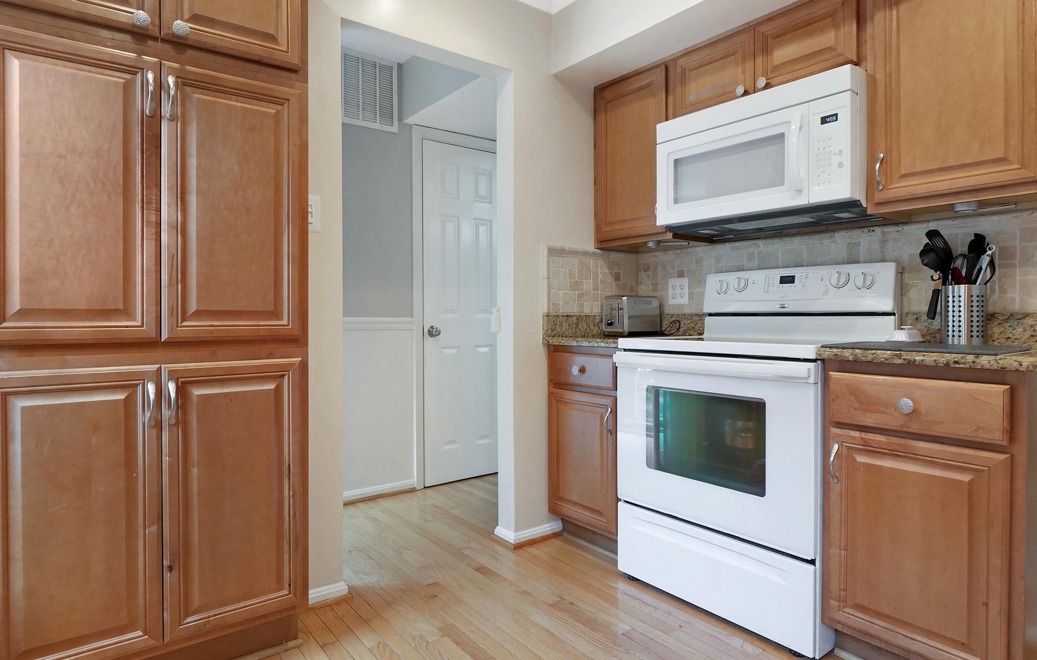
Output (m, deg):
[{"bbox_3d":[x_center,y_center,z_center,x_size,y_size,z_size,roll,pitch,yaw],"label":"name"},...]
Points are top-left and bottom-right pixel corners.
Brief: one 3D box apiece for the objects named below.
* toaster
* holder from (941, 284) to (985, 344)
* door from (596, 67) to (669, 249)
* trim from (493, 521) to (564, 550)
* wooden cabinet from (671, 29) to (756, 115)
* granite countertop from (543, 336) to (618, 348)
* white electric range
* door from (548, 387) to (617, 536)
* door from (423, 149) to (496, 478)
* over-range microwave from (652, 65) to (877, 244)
[{"bbox_3d":[0.559,-0.064,2.673,0.255,0.190,0.153,-1,1,-40],"label":"toaster"},{"bbox_3d":[1.360,-0.046,1.650,0.107,0.184,0.107,-1,1,-40],"label":"holder"},{"bbox_3d":[0.521,-0.797,2.493,0.025,0.735,0.388,-1,1,-41],"label":"door"},{"bbox_3d":[0.038,0.920,2.475,0.265,0.080,0.170,-1,1,-38],"label":"trim"},{"bbox_3d":[0.900,-1.029,2.292,0.330,0.325,0.382,-1,1,-40],"label":"wooden cabinet"},{"bbox_3d":[0.515,0.051,2.511,0.677,0.035,0.436,-1,1,-40],"label":"granite countertop"},{"bbox_3d":[0.869,0.363,2.037,0.690,1.210,0.742,-1,1,-40],"label":"white electric range"},{"bbox_3d":[0.277,0.559,2.333,0.020,0.572,0.399,-1,1,-40],"label":"door"},{"bbox_3d":[-0.309,-0.100,3.310,0.600,2.050,0.040,-1,1,-36],"label":"door"},{"bbox_3d":[0.959,-0.632,2.097,0.401,0.437,0.747,-1,1,-40],"label":"over-range microwave"}]

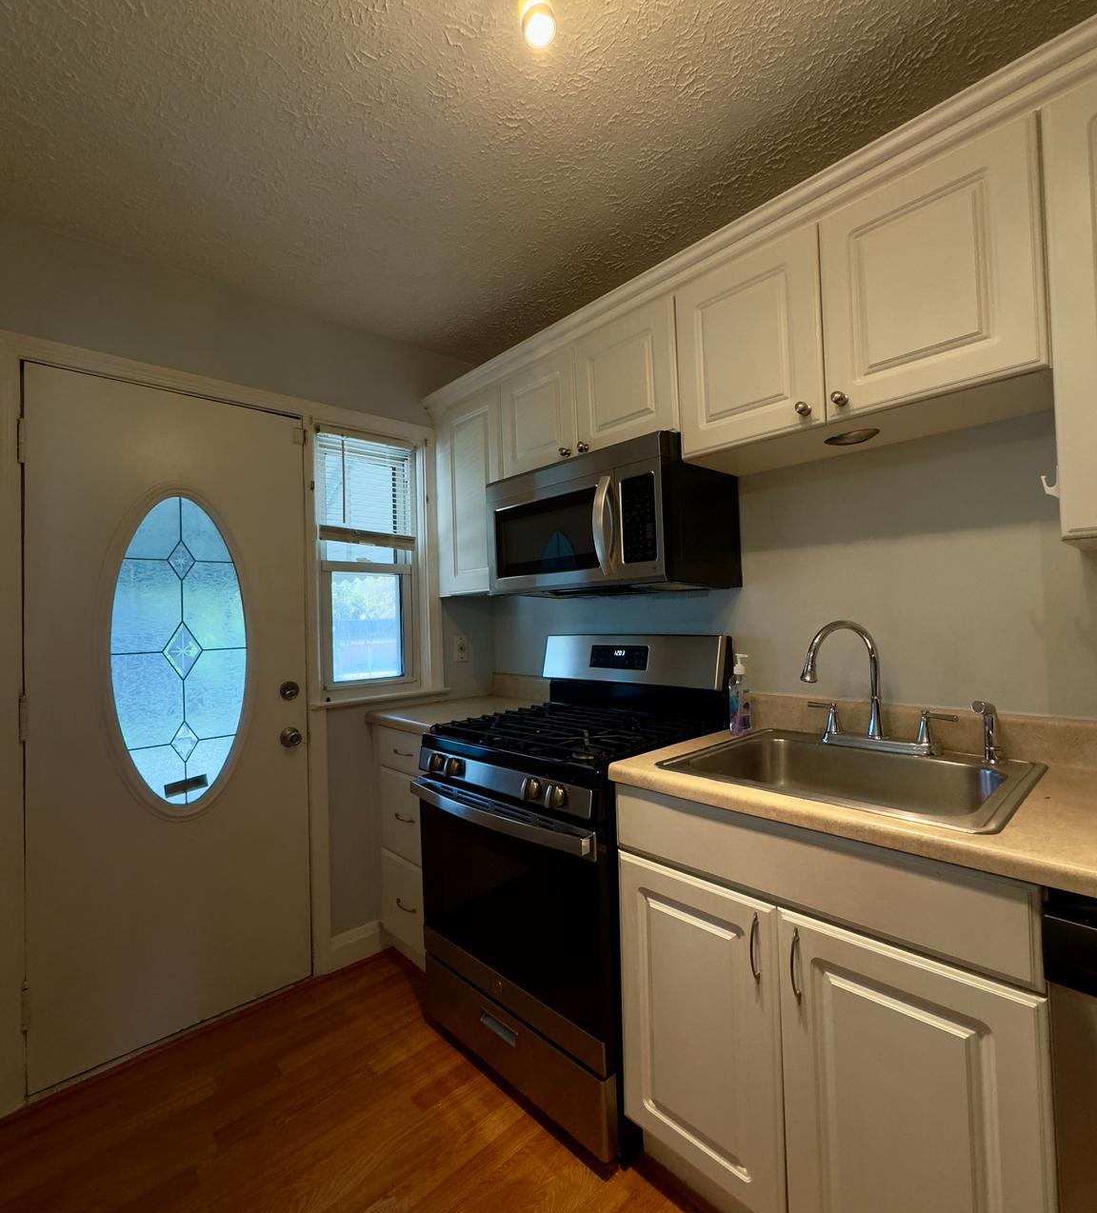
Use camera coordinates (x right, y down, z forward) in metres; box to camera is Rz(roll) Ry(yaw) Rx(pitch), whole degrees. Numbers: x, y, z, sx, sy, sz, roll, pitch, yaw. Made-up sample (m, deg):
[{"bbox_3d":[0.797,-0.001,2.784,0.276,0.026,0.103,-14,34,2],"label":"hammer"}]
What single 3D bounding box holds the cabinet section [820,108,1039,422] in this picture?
[{"bbox_3d":[0.850,-0.639,1.278,0.300,0.452,0.384,0,-2,-43],"label":"cabinet section"}]

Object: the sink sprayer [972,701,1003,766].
[{"bbox_3d":[0.944,0.274,1.277,0.058,0.127,0.030,-1,-2,-28],"label":"sink sprayer"}]

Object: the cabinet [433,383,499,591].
[{"bbox_3d":[-0.212,-0.433,2.443,0.295,0.765,0.460,0,-2,-43],"label":"cabinet"}]

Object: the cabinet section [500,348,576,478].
[{"bbox_3d":[0.065,-0.632,2.134,0.300,0.384,0.392,0,-2,-43],"label":"cabinet section"}]

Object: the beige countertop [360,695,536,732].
[{"bbox_3d":[-0.321,0.420,2.314,0.638,0.036,0.460,0,-2,-43],"label":"beige countertop"}]

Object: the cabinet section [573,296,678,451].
[{"bbox_3d":[0.330,-0.646,1.845,0.300,0.384,0.391,0,-2,-43],"label":"cabinet section"}]

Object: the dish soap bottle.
[{"bbox_3d":[0.553,0.251,1.706,0.060,0.222,0.052,-1,-1,-23],"label":"dish soap bottle"}]

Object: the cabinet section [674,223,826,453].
[{"bbox_3d":[0.591,-0.626,1.560,0.300,0.452,0.381,0,-2,-43],"label":"cabinet section"}]

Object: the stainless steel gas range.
[{"bbox_3d":[0.071,0.703,1.841,0.687,1.200,0.759,0,-2,-43],"label":"stainless steel gas range"}]

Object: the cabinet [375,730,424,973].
[{"bbox_3d":[-0.297,0.880,2.313,0.607,0.889,0.460,0,-2,-43],"label":"cabinet"}]

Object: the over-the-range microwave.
[{"bbox_3d":[0.169,-0.246,1.937,0.420,0.405,0.759,0,-2,-43],"label":"over-the-range microwave"}]

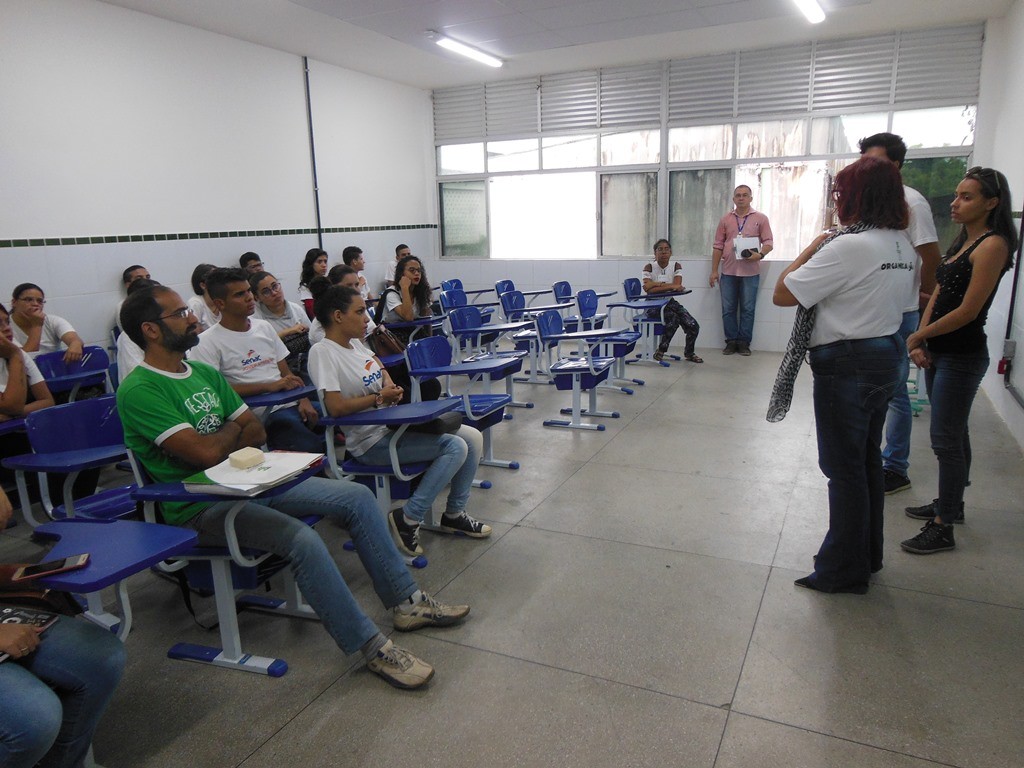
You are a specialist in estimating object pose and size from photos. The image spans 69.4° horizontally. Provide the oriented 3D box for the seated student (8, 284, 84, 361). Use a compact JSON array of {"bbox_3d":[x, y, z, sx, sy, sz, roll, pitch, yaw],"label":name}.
[{"bbox_3d":[-2.813,-0.030,4.431,0.750,1.150,0.520,6,14,30],"label":"seated student"}]

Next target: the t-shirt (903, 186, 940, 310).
[{"bbox_3d":[1.913,-0.701,3.825,0.290,0.680,0.500,-6,13,-19],"label":"t-shirt"}]

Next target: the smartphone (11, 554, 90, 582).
[{"bbox_3d":[-1.052,0.415,1.688,0.138,0.010,0.067,-7,14,-24],"label":"smartphone"}]

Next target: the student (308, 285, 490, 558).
[{"bbox_3d":[-0.492,0.150,3.319,0.720,1.170,0.480,4,13,23],"label":"student"}]

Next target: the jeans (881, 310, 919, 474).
[{"bbox_3d":[1.961,0.026,3.959,0.300,0.950,0.400,-7,14,-24],"label":"jeans"}]

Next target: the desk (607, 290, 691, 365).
[{"bbox_3d":[1.381,-0.558,7.265,0.670,0.760,0.650,4,14,25],"label":"desk"}]

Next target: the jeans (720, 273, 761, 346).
[{"bbox_3d":[2.447,-0.792,7.920,0.420,0.850,0.270,2,13,16],"label":"jeans"}]

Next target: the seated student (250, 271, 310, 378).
[{"bbox_3d":[-1.348,-0.092,4.498,0.730,1.180,0.480,6,14,29],"label":"seated student"}]

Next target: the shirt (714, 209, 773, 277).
[{"bbox_3d":[2.426,-1.488,7.750,0.600,0.730,0.310,2,13,16],"label":"shirt"}]

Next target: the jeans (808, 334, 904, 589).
[{"bbox_3d":[1.351,0.311,2.936,0.340,0.970,0.400,9,16,40],"label":"jeans"}]

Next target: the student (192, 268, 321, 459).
[{"bbox_3d":[-1.232,0.028,3.862,0.850,1.240,0.520,7,15,33],"label":"student"}]

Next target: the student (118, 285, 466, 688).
[{"bbox_3d":[-0.691,0.290,2.517,0.970,1.250,0.560,1,13,12],"label":"student"}]

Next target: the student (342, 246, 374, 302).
[{"bbox_3d":[-1.366,-0.742,7.376,0.780,1.240,0.480,5,14,25],"label":"student"}]

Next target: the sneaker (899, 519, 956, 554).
[{"bbox_3d":[1.826,0.666,3.252,0.232,0.120,0.092,2,13,15],"label":"sneaker"}]

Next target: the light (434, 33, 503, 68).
[{"bbox_3d":[-0.388,-3.123,6.973,0.120,0.080,1.230,5,14,25],"label":"light"}]

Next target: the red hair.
[{"bbox_3d":[1.299,-0.689,2.680,0.230,0.270,0.245,-12,16,-39],"label":"red hair"}]

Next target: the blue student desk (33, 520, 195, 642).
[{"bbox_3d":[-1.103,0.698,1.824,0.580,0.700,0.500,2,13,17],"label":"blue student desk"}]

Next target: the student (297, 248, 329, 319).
[{"bbox_3d":[-1.607,-0.588,6.655,0.780,1.250,0.480,6,14,30],"label":"student"}]

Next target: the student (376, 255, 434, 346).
[{"bbox_3d":[-0.576,-0.402,5.818,0.750,1.210,0.500,7,15,33],"label":"student"}]

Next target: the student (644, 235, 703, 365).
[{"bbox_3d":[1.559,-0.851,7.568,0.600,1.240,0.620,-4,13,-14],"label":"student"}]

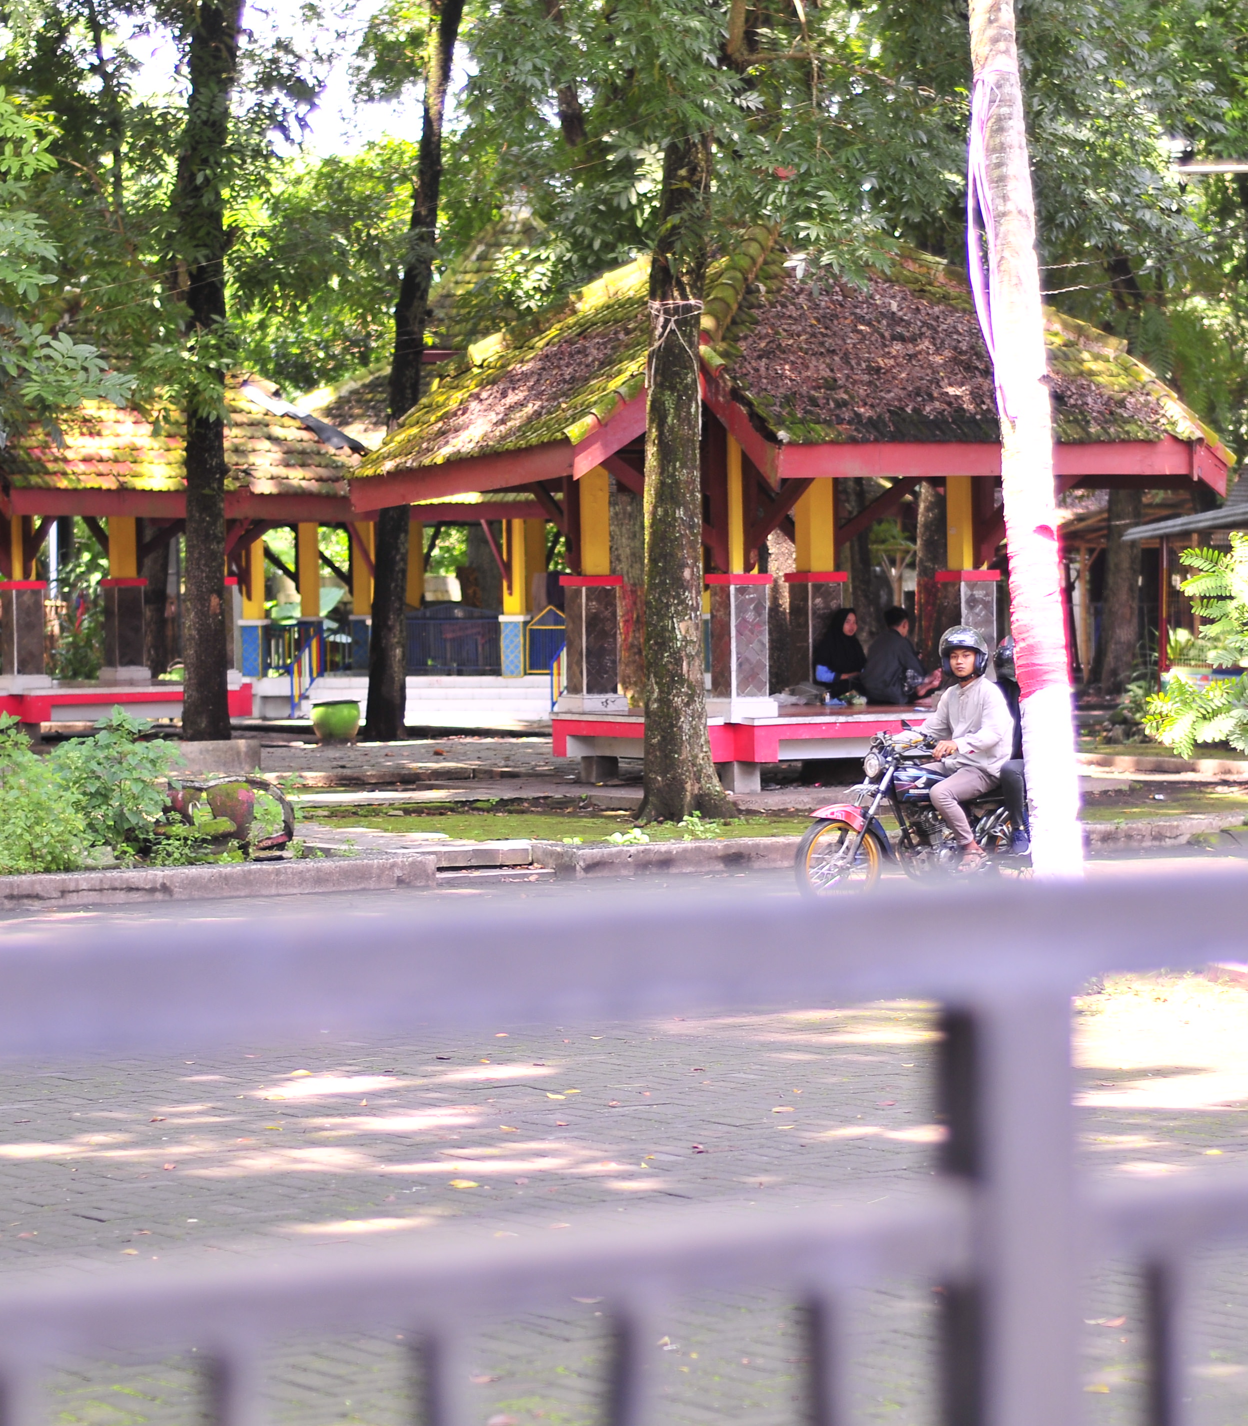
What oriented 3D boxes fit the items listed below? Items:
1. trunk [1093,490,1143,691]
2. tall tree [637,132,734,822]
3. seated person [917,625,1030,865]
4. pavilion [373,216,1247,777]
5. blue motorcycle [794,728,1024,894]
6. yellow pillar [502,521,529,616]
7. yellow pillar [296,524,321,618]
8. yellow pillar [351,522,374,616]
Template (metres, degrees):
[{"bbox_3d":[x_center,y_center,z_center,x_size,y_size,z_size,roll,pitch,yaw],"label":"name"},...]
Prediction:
[{"bbox_3d":[6.635,-1.656,60.000,0.600,2.900,0.600,-1,1,0],"label":"trunk"},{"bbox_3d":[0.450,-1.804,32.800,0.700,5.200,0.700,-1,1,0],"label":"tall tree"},{"bbox_3d":[1.972,0.197,26.200,0.720,1.410,0.580,-2,1,-40],"label":"seated person"},{"bbox_3d":[1.375,-1.920,38.600,6.200,5.000,6.200,-2,1,-29],"label":"pavilion"},{"bbox_3d":[1.886,0.572,26.200,1.950,1.070,0.730,-2,1,-30],"label":"blue motorcycle"},{"bbox_3d":[-1.591,-2.162,65.500,0.260,1.500,0.260,-1,1,21],"label":"yellow pillar"},{"bbox_3d":[-3.559,-1.631,50.500,0.240,1.150,0.240,-1,2,-4],"label":"yellow pillar"},{"bbox_3d":[-3.128,-1.774,53.500,0.190,1.230,0.190,0,2,20],"label":"yellow pillar"}]

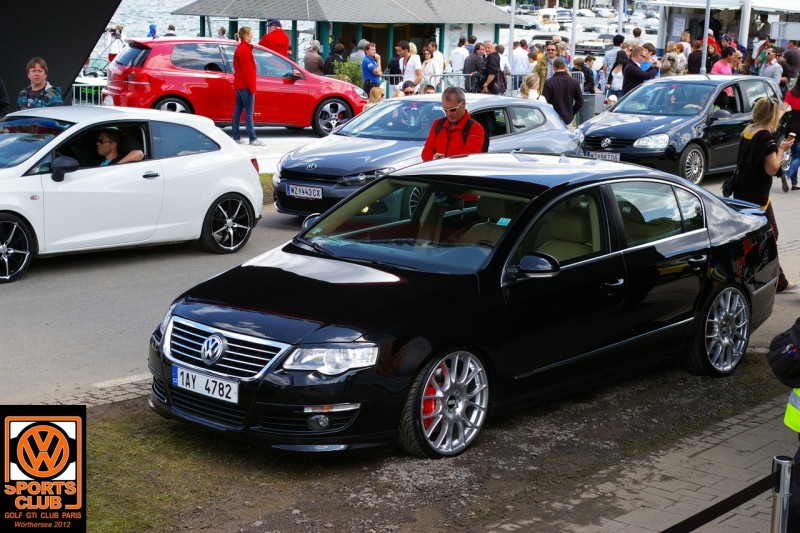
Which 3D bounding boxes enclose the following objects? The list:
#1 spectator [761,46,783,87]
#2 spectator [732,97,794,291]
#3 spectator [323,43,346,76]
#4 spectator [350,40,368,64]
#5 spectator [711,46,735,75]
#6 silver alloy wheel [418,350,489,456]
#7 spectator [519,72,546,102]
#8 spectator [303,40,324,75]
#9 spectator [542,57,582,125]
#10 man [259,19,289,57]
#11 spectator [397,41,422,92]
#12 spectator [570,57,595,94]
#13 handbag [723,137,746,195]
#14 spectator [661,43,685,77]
[{"bbox_3d":[6.585,-3.054,26.645,0.340,1.750,0.500,-7,13,-41],"label":"spectator"},{"bbox_3d":[3.013,-0.589,12.584,0.480,1.670,0.520,-7,12,-41],"label":"spectator"},{"bbox_3d":[-1.250,-3.426,28.739,0.500,1.740,0.360,6,11,30],"label":"spectator"},{"bbox_3d":[-0.763,-3.641,29.645,0.500,1.740,0.320,4,10,17],"label":"spectator"},{"bbox_3d":[5.449,-2.854,25.340,0.360,1.750,0.500,-4,10,-25],"label":"spectator"},{"bbox_3d":[0.206,0.685,7.732,0.220,0.550,0.550,10,13,42],"label":"silver alloy wheel"},{"bbox_3d":[1.784,-1.796,20.130,0.460,1.620,0.340,6,11,30],"label":"spectator"},{"bbox_3d":[-1.689,-3.558,29.157,0.500,1.720,0.330,3,11,9],"label":"spectator"},{"bbox_3d":[2.238,-2.014,20.743,0.600,1.780,0.360,2,9,6],"label":"spectator"},{"bbox_3d":[-2.284,-3.554,26.964,0.550,1.800,0.380,-3,11,-24],"label":"man"},{"bbox_3d":[0.127,-2.715,23.759,0.500,1.750,0.380,11,14,40],"label":"spectator"},{"bbox_3d":[3.258,-2.980,26.622,0.450,1.520,0.500,-2,10,-18],"label":"spectator"},{"bbox_3d":[2.955,-0.883,13.150,0.140,0.480,0.260,5,11,20],"label":"handbag"},{"bbox_3d":[5.160,-3.470,28.640,0.500,1.680,0.340,-5,11,-33],"label":"spectator"}]

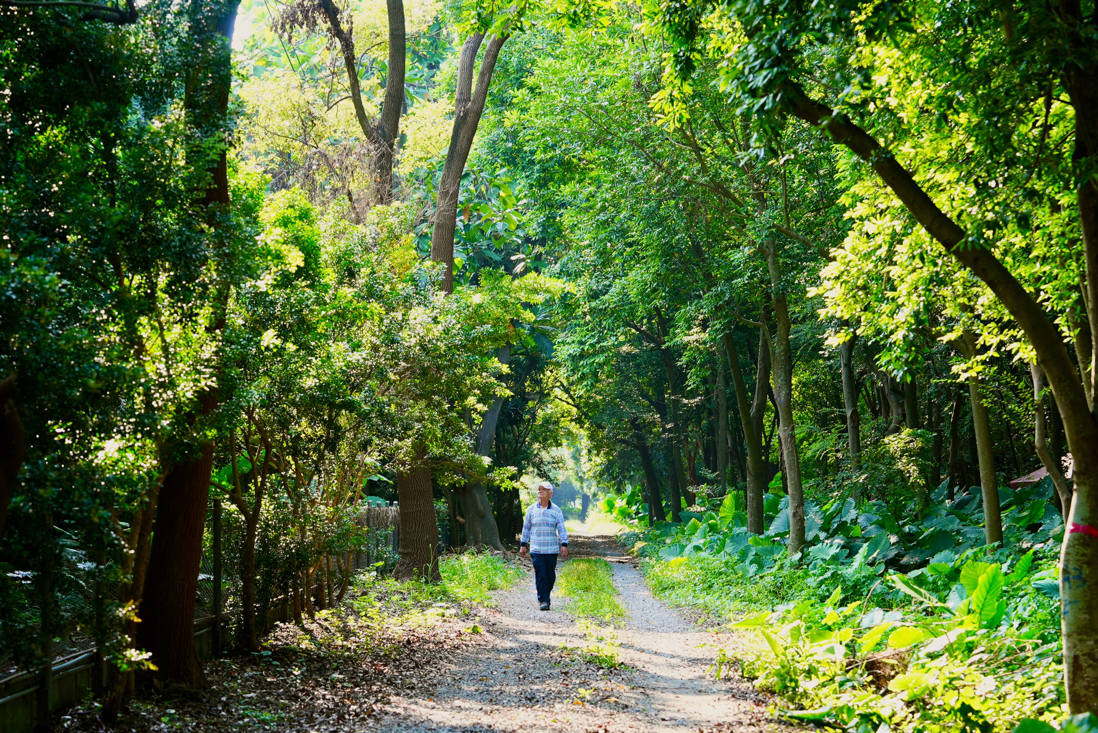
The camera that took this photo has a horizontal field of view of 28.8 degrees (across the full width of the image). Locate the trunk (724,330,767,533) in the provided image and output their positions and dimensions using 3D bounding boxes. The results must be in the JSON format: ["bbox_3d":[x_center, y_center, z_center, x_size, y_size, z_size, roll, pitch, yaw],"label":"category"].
[{"bbox_3d":[5.230,1.740,57.000,1.144,5.402,0.750,0,-4,0],"label":"trunk"}]

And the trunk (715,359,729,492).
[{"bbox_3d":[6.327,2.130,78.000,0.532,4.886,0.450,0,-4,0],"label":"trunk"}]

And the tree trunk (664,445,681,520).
[{"bbox_3d":[4.526,4.213,78.000,0.626,2.913,0.500,0,-4,0],"label":"tree trunk"}]

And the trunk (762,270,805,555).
[{"bbox_3d":[4.887,0.956,44.500,0.894,5.951,0.600,0,-4,0],"label":"trunk"}]

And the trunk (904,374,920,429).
[{"bbox_3d":[8.323,0.807,49.000,0.363,1.220,0.360,0,-3,0],"label":"trunk"}]

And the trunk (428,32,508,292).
[{"bbox_3d":[-1.510,-3.831,40.000,1.494,4.867,0.750,0,-4,0],"label":"trunk"}]

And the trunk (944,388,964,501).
[{"bbox_3d":[9.856,1.890,52.000,0.466,2.736,0.380,0,-3,0],"label":"trunk"}]

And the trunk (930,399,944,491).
[{"bbox_3d":[10.176,2.058,56.000,0.349,2.406,0.340,0,-3,0],"label":"trunk"}]

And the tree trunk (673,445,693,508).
[{"bbox_3d":[4.399,3.598,70.000,0.654,2.080,0.450,0,-3,0],"label":"tree trunk"}]

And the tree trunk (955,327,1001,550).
[{"bbox_3d":[8.843,1.484,44.000,0.989,4.382,0.600,0,-4,0],"label":"tree trunk"}]

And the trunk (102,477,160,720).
[{"bbox_3d":[-2.839,1.572,14.500,0.396,1.654,0.330,0,-4,0],"label":"trunk"}]

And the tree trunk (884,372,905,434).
[{"bbox_3d":[8.577,0.915,53.000,0.516,1.532,0.420,0,-3,0],"label":"tree trunk"}]

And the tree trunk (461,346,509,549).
[{"bbox_3d":[-1.506,1.887,50.000,1.110,4.739,0.950,0,-3,0],"label":"tree trunk"}]

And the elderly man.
[{"bbox_3d":[-0.067,2.347,27.900,0.619,1.661,0.480,0,-4,6],"label":"elderly man"}]

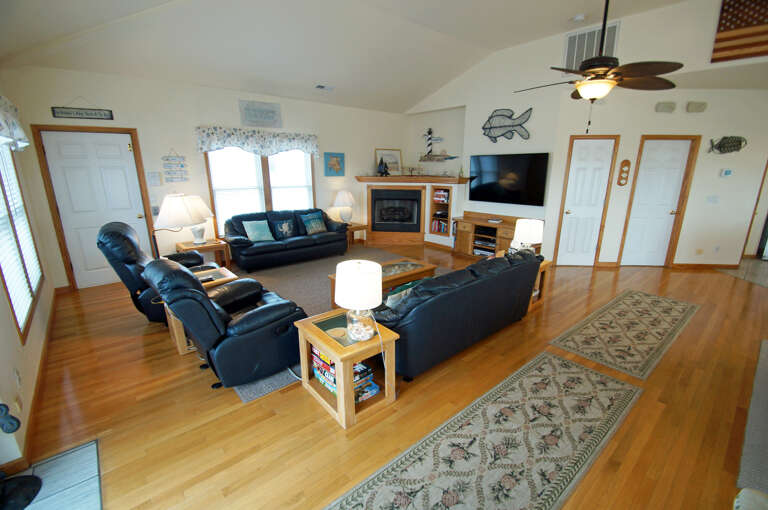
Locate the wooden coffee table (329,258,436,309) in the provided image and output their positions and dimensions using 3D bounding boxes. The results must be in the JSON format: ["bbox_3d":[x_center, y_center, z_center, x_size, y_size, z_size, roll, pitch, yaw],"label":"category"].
[{"bbox_3d":[0.022,0.382,3.778,1.250,0.410,0.540,-11,17,-38],"label":"wooden coffee table"}]

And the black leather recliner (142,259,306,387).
[{"bbox_3d":[-1.263,0.441,2.534,1.000,0.950,0.890,-10,17,-35],"label":"black leather recliner"}]

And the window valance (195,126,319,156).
[{"bbox_3d":[-2.034,-1.899,5.493,2.020,0.400,0.100,-11,17,-37],"label":"window valance"}]

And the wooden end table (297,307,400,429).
[{"bbox_3d":[-0.253,0.732,2.189,0.450,0.500,0.585,-11,18,-37],"label":"wooden end table"}]

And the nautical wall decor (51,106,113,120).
[{"bbox_3d":[-3.773,-1.774,4.020,0.560,0.130,0.030,-11,18,-37],"label":"nautical wall decor"}]

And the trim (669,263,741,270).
[{"bbox_3d":[5.287,0.195,5.247,1.105,0.085,0.020,0,14,1],"label":"trim"}]

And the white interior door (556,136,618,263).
[{"bbox_3d":[3.268,-0.797,5.218,0.617,2.030,0.040,0,14,0],"label":"white interior door"}]

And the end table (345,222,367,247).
[{"bbox_3d":[-0.672,-0.356,6.702,0.460,0.500,0.530,-11,17,-37],"label":"end table"}]

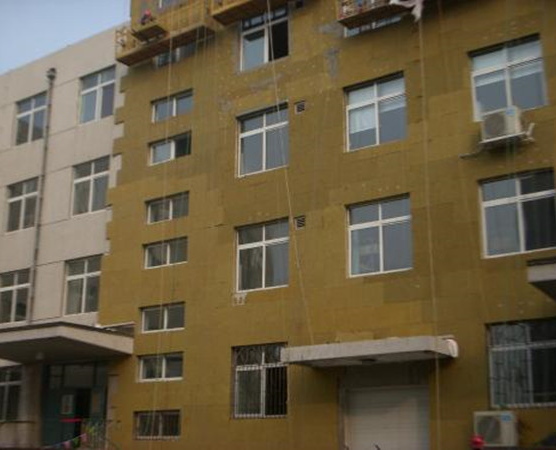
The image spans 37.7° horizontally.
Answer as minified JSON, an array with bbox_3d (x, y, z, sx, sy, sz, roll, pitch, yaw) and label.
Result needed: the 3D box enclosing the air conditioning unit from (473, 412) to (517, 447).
[{"bbox_3d":[4.610,4.293,17.115,0.860,0.680,0.320,-11,-20,32],"label":"air conditioning unit"}]

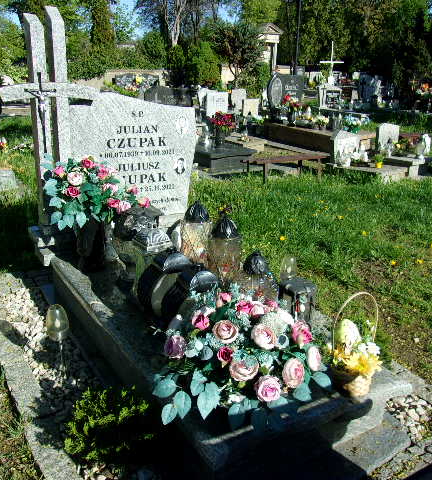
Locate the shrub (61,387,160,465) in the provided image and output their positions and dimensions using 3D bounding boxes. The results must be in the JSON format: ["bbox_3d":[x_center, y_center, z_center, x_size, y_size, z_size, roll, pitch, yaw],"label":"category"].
[{"bbox_3d":[-0.393,0.699,1.860,0.320,0.240,0.310,-8,20,-30],"label":"shrub"}]

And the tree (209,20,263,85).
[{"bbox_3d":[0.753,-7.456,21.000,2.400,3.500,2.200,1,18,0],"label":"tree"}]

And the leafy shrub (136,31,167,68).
[{"bbox_3d":[-3.444,-10.023,27.000,1.750,2.600,1.700,1,18,0],"label":"leafy shrub"}]

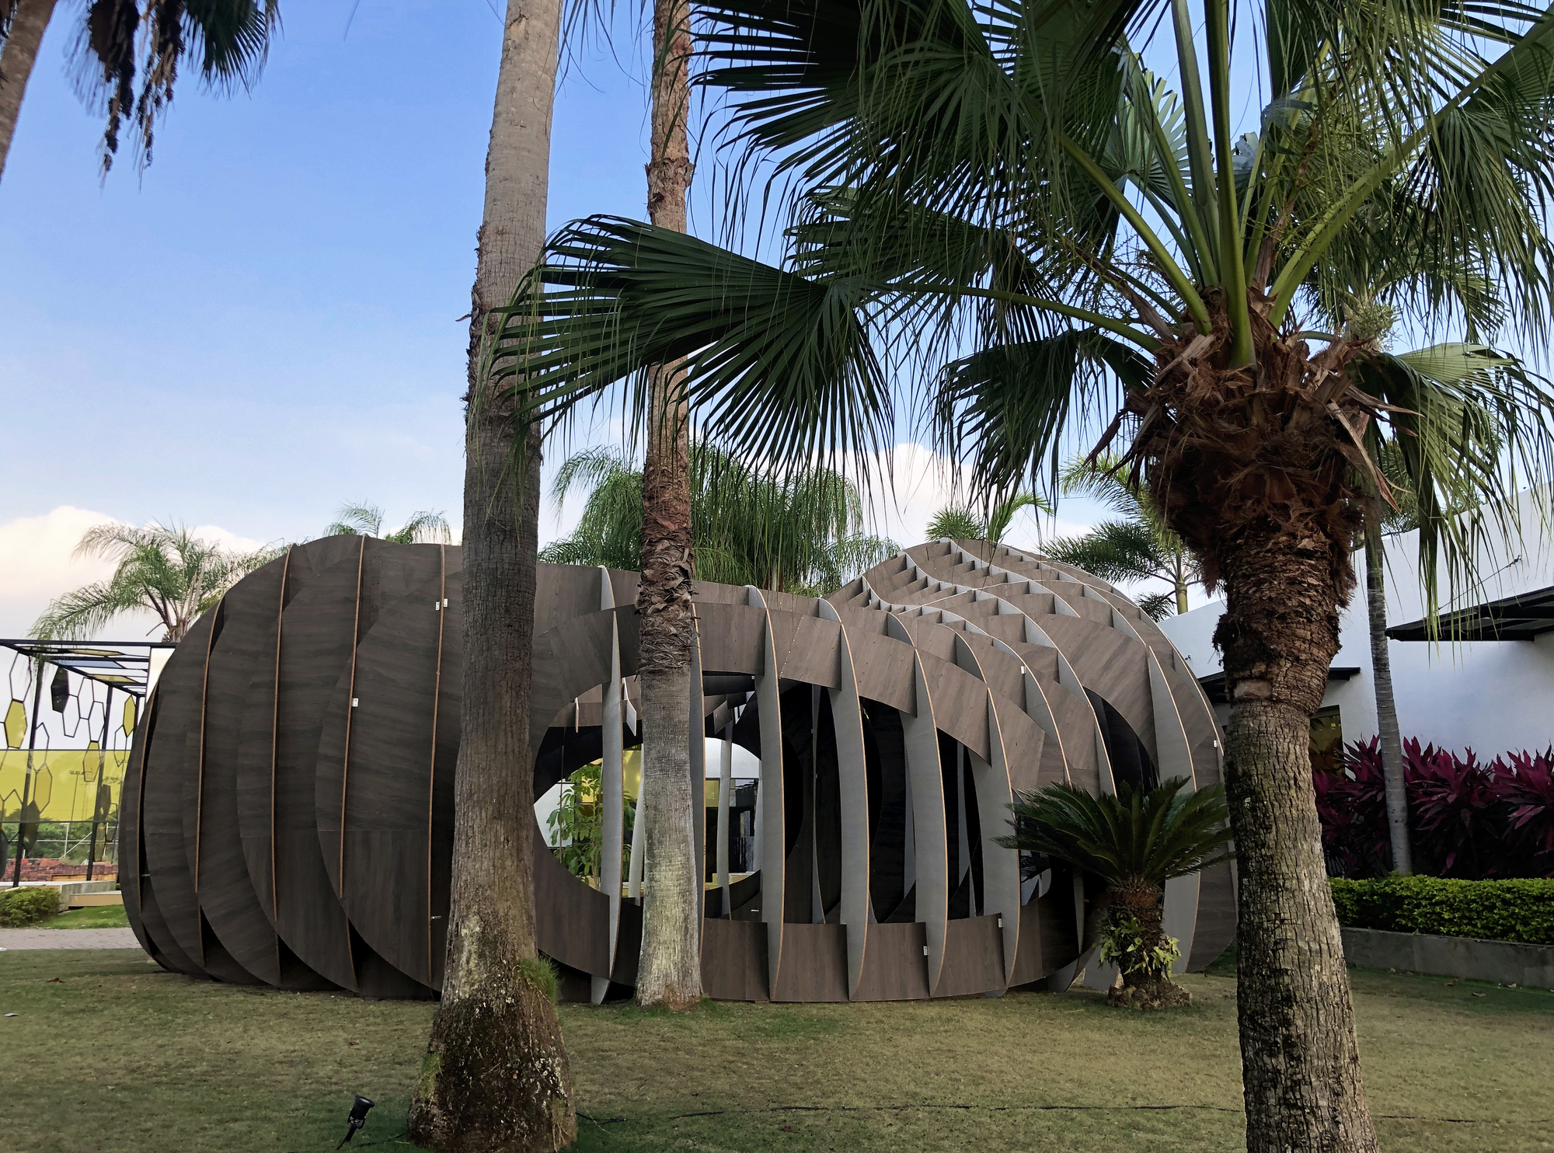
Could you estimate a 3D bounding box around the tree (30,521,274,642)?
[{"bbox_3d":[-13.131,2.851,26.973,6.000,8.000,6.000,0,-11,0],"label":"tree"}]

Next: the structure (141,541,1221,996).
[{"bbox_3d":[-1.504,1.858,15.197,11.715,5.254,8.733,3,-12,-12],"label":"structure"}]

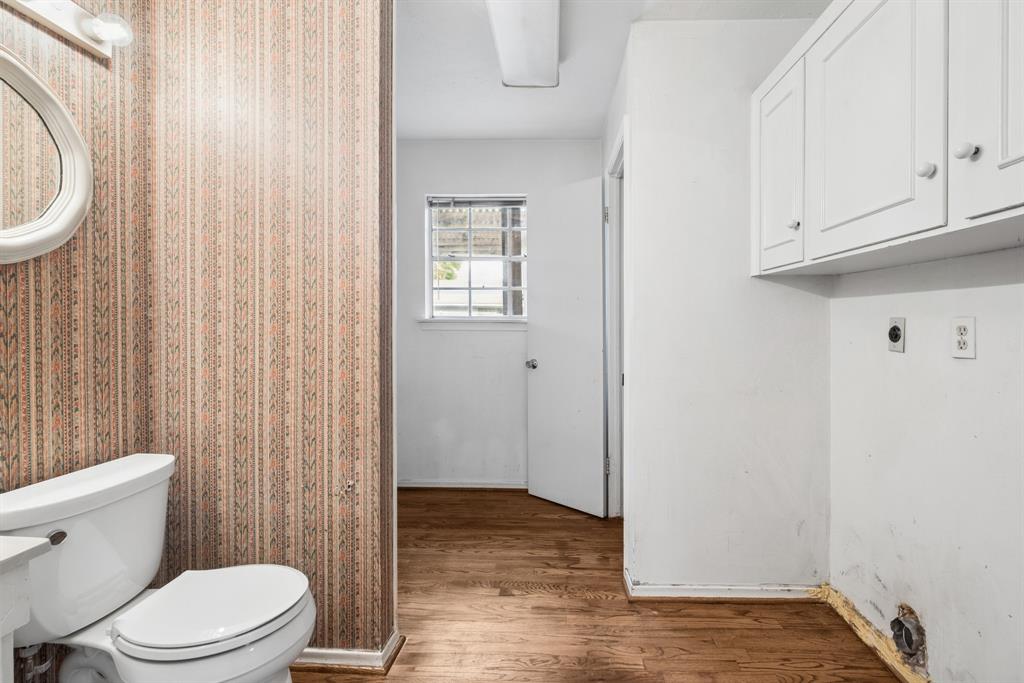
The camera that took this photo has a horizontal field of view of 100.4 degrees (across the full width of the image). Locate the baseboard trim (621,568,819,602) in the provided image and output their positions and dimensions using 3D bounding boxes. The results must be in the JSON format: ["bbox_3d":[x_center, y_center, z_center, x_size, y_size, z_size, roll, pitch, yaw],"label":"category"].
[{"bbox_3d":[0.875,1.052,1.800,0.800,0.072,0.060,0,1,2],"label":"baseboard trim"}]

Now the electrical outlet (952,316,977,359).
[{"bbox_3d":[1.281,-0.011,1.212,0.010,0.115,0.070,0,1,4],"label":"electrical outlet"}]

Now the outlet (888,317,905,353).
[{"bbox_3d":[1.304,-0.022,1.445,0.014,0.115,0.070,0,1,4],"label":"outlet"}]

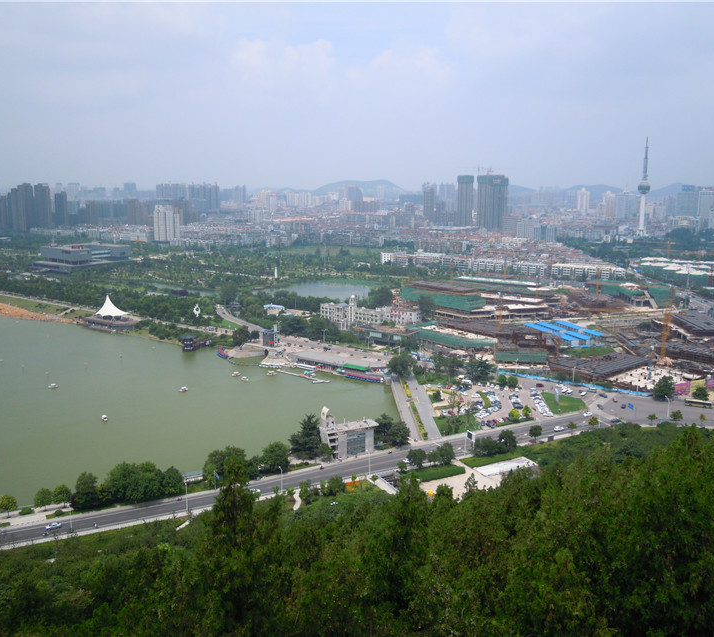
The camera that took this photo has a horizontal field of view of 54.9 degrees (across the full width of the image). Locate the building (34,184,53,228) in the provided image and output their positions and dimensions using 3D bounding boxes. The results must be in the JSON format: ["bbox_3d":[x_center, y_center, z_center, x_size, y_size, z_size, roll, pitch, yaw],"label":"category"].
[{"bbox_3d":[-716.890,-254.380,1572.500,29.000,102.000,20.000,7,13,31],"label":"building"}]

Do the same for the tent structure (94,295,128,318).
[{"bbox_3d":[-188.430,-9.520,526.030,23.000,17.500,21.000,6,12,27],"label":"tent structure"}]

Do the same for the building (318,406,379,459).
[{"bbox_3d":[-2.810,42.680,256.710,20.500,16.000,8.000,-5,12,-26],"label":"building"}]

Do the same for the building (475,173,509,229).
[{"bbox_3d":[321.340,-271.520,1616.280,66.000,126.000,30.000,6,12,27],"label":"building"}]

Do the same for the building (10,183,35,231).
[{"bbox_3d":[-732.560,-243.190,1498.530,41.000,102.000,24.000,6,12,27],"label":"building"}]

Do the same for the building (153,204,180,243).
[{"bbox_3d":[-340.950,-169.810,1224.710,41.000,65.000,24.000,6,12,27],"label":"building"}]

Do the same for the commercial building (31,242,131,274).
[{"bbox_3d":[-329.830,-72.720,825.470,70.000,27.500,84.000,7,13,32],"label":"commercial building"}]

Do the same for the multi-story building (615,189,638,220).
[{"bbox_3d":[741.930,-304.950,1882.330,58.000,97.000,26.000,6,12,27],"label":"multi-story building"}]

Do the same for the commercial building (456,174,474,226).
[{"bbox_3d":[256.380,-269.730,1610.160,34.000,124.000,27.000,6,12,27],"label":"commercial building"}]

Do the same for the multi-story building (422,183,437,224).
[{"bbox_3d":[193.640,-298.740,1816.570,26.000,104.000,22.000,7,13,31],"label":"multi-story building"}]

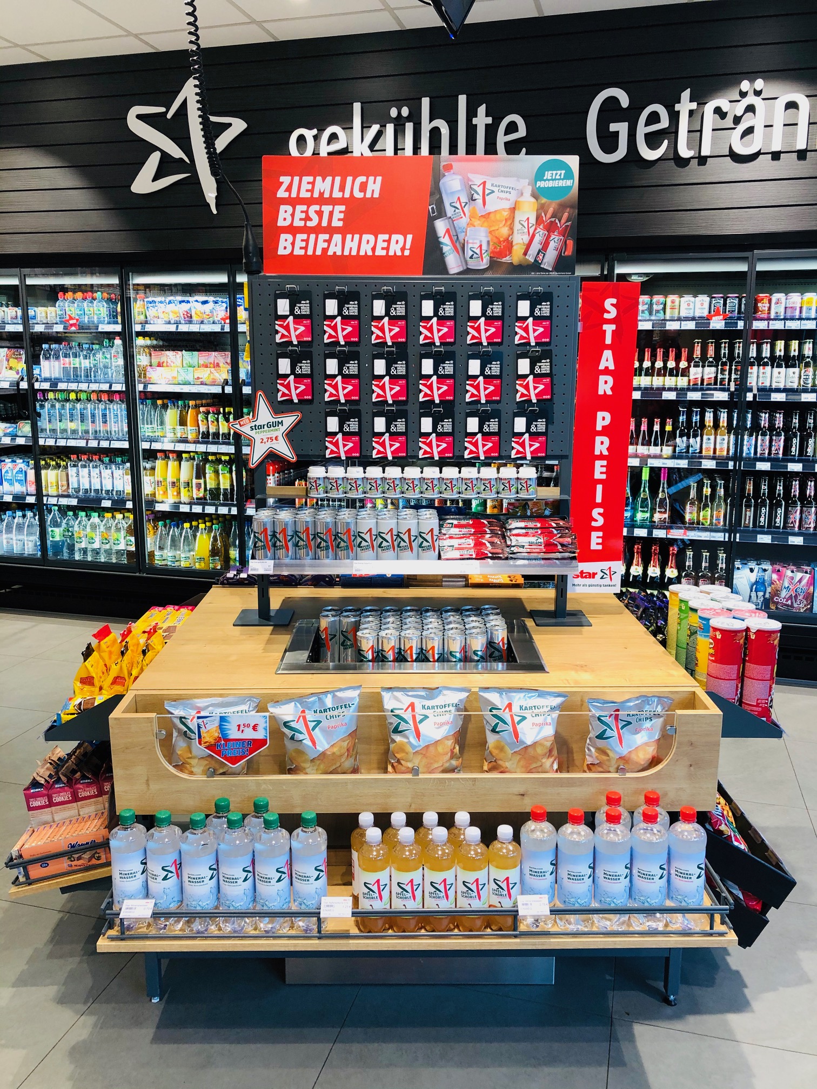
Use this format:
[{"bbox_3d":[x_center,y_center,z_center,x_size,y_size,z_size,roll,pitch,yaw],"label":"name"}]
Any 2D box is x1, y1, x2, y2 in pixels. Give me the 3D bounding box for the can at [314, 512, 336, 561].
[{"bbox_3d":[-0.216,-0.008,2.314,0.053,0.135,0.053,0,12,-1],"label":"can"}]

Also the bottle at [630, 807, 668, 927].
[{"bbox_3d":[0.483,0.650,1.779,0.074,0.246,0.074,0,12,-1],"label":"bottle"}]

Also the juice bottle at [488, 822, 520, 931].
[{"bbox_3d":[0.193,0.669,1.777,0.065,0.211,0.065,0,12,-1],"label":"juice bottle"}]

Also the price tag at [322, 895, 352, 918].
[{"bbox_3d":[-0.141,0.714,1.733,0.060,0.003,0.038,0,52,-1],"label":"price tag"}]

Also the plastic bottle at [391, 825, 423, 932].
[{"bbox_3d":[-0.002,0.671,1.769,0.065,0.211,0.065,0,12,-1],"label":"plastic bottle"}]

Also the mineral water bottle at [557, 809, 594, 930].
[{"bbox_3d":[0.334,0.652,1.774,0.074,0.246,0.074,0,12,-1],"label":"mineral water bottle"}]

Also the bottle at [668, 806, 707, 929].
[{"bbox_3d":[0.562,0.652,1.794,0.072,0.247,0.072,0,12,-1],"label":"bottle"}]

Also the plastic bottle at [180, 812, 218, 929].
[{"bbox_3d":[-0.417,0.657,1.768,0.072,0.247,0.072,0,12,-1],"label":"plastic bottle"}]

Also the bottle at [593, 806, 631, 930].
[{"bbox_3d":[0.409,0.651,1.777,0.074,0.246,0.074,0,12,-1],"label":"bottle"}]

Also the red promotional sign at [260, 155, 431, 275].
[{"bbox_3d":[-0.159,-0.838,2.252,0.424,0.286,0.010,0,12,-1],"label":"red promotional sign"}]

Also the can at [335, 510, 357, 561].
[{"bbox_3d":[-0.163,-0.008,2.314,0.053,0.135,0.053,0,12,-1],"label":"can"}]

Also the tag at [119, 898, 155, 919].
[{"bbox_3d":[-0.531,0.717,1.729,0.060,0.003,0.042,0,44,-1],"label":"tag"}]

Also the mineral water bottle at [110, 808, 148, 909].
[{"bbox_3d":[-0.560,0.654,1.783,0.072,0.247,0.072,0,12,-1],"label":"mineral water bottle"}]

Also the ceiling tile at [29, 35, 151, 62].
[{"bbox_3d":[-1.545,-2.422,4.288,0.624,0.018,0.240,3,12,13],"label":"ceiling tile"}]

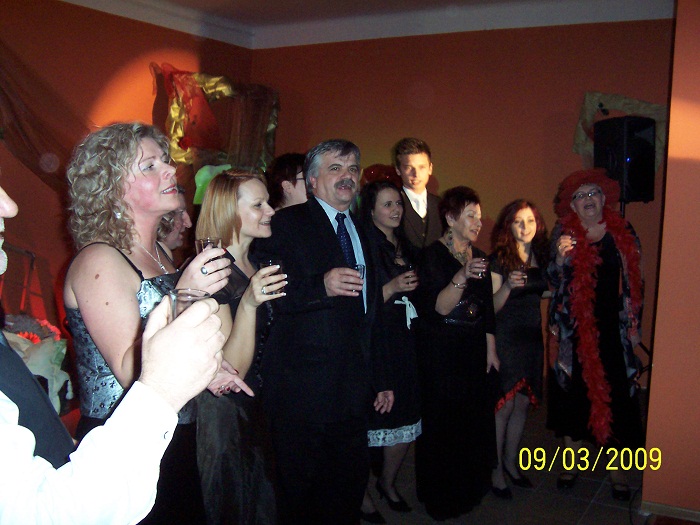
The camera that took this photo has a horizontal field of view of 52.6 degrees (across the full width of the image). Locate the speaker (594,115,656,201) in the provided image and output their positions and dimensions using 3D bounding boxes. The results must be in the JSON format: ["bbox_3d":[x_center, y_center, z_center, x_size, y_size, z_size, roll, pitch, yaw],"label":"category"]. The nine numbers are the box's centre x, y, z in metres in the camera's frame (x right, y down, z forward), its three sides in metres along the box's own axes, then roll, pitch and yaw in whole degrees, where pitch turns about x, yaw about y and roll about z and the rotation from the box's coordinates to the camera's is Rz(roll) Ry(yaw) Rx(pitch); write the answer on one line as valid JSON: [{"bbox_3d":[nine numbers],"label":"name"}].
[{"bbox_3d":[1.923,-0.706,4.950,0.340,0.590,0.320,-3,8,-30],"label":"speaker"}]

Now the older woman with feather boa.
[{"bbox_3d":[1.280,0.380,3.740,0.510,1.710,0.390,3,7,14],"label":"older woman with feather boa"}]

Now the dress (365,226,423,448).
[{"bbox_3d":[0.178,0.370,3.450,0.410,1.070,0.310,-5,10,-43],"label":"dress"}]

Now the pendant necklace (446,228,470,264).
[{"bbox_3d":[0.525,-0.077,3.400,0.140,0.165,0.120,-4,9,-39],"label":"pendant necklace"}]

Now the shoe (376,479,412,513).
[{"bbox_3d":[0.230,1.190,3.600,0.225,0.115,0.085,7,9,38],"label":"shoe"}]

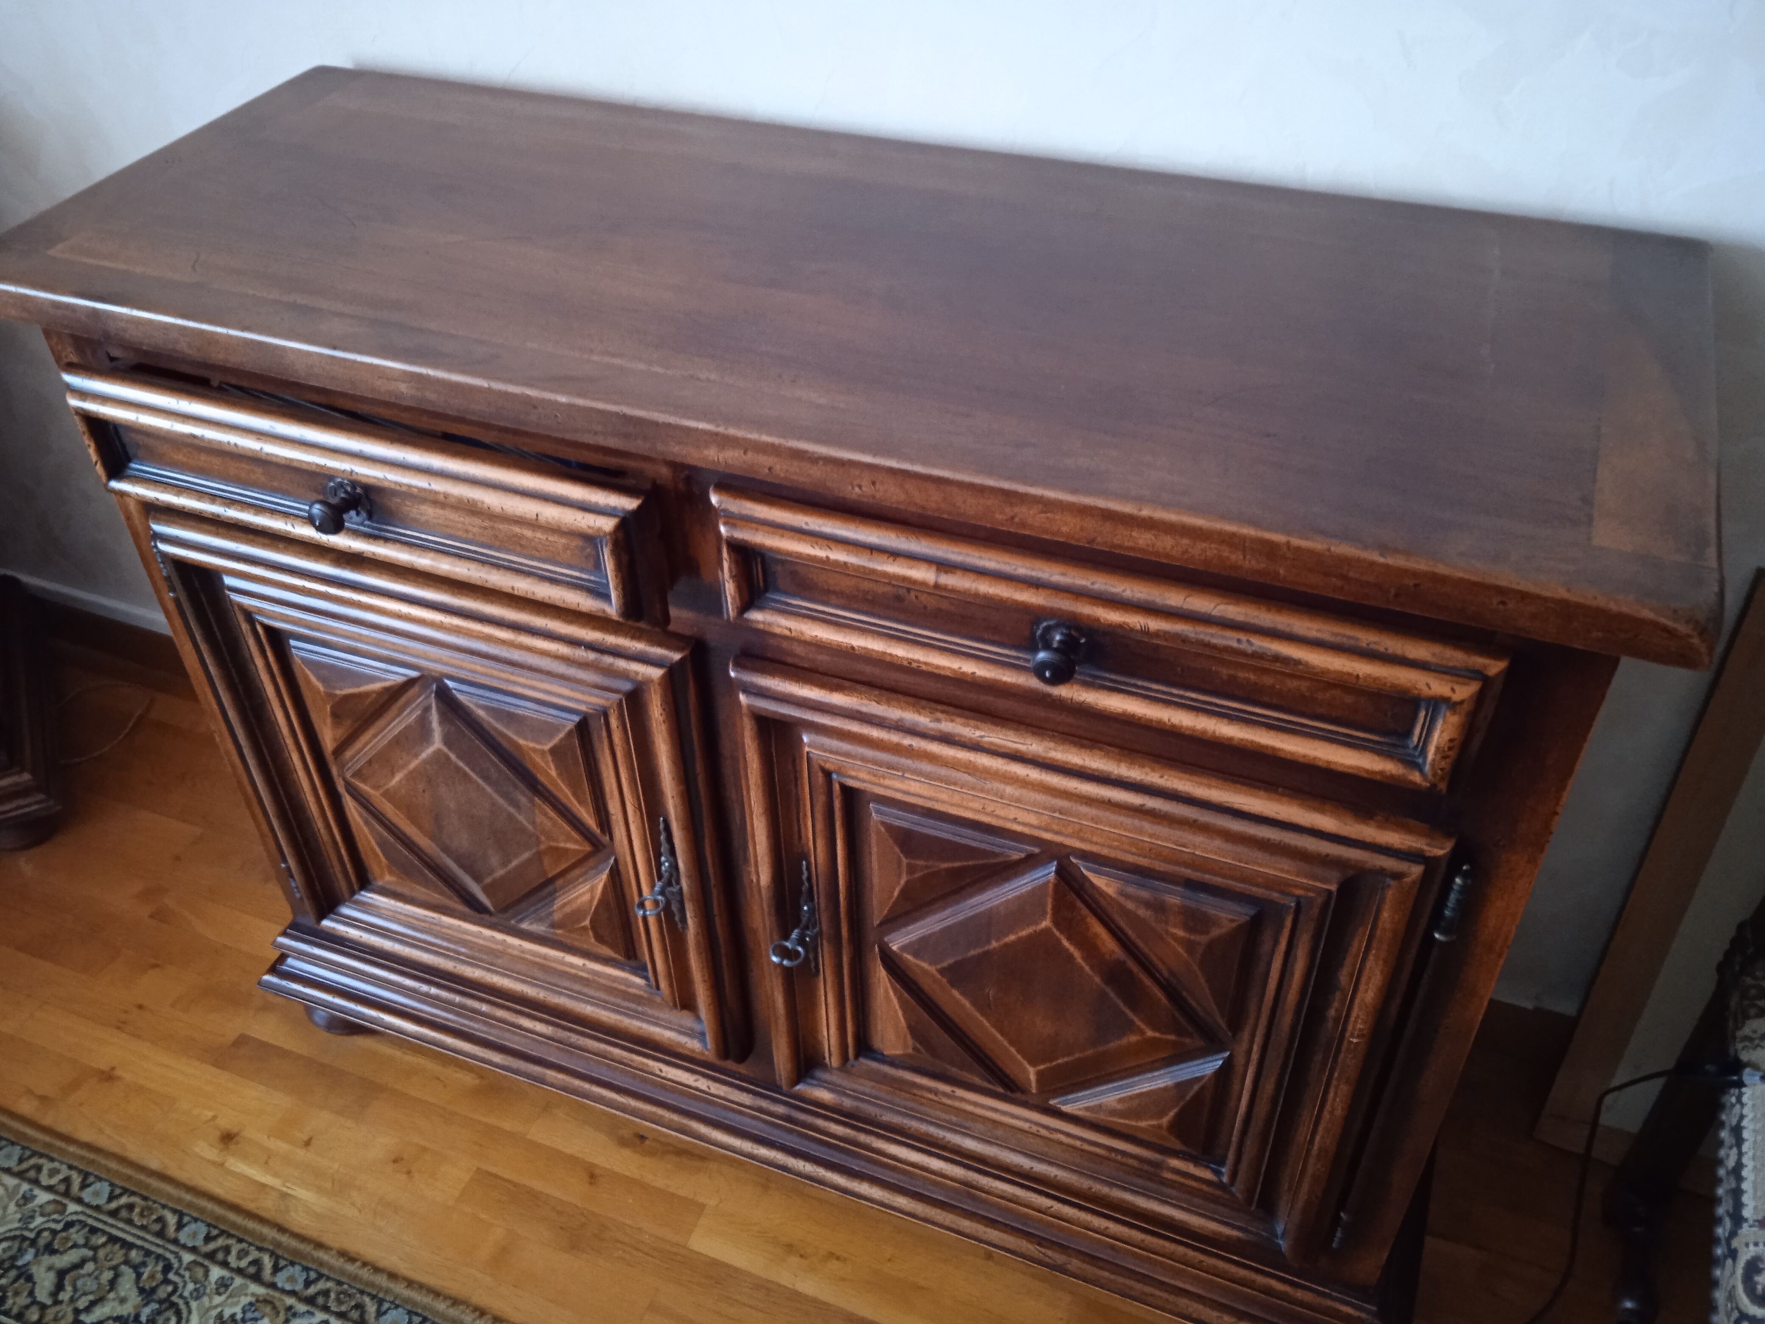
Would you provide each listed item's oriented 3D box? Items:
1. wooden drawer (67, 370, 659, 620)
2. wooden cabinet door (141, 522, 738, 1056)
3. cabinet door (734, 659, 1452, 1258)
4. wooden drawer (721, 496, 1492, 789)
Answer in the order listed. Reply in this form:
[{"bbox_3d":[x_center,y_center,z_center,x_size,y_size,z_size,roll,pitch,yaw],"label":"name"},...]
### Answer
[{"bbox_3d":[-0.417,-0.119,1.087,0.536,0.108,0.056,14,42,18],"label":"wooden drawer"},{"bbox_3d":[-0.395,0.133,1.361,0.541,0.525,0.044,14,42,18],"label":"wooden cabinet door"},{"bbox_3d":[0.138,0.260,1.177,0.522,0.515,0.044,14,42,18],"label":"cabinet door"},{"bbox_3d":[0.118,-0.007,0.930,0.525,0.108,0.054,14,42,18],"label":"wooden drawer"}]

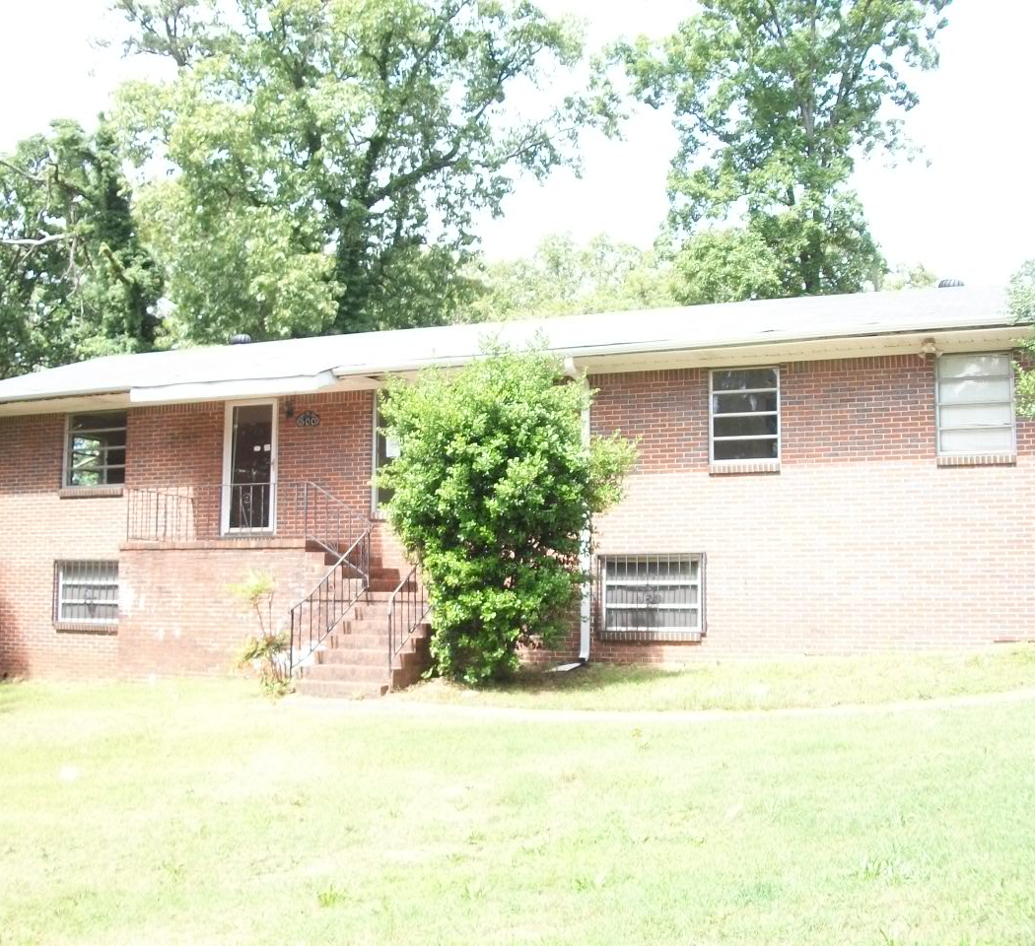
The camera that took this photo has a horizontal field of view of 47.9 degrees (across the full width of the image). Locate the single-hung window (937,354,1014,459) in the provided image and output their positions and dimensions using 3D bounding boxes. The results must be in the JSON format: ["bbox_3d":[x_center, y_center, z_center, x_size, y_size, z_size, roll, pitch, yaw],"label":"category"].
[{"bbox_3d":[5.544,-0.831,14.123,0.888,1.238,0.120,-2,-5,22],"label":"single-hung window"}]

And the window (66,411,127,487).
[{"bbox_3d":[-6.886,-0.368,19.043,1.275,1.255,0.120,-2,-5,22],"label":"window"}]

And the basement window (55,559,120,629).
[{"bbox_3d":[-6.872,1.946,18.738,1.430,1.056,0.190,-2,-5,22],"label":"basement window"}]

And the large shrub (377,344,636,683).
[{"bbox_3d":[-0.139,0.501,14.485,2.850,4.030,2.500,-2,-5,22],"label":"large shrub"}]

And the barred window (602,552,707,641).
[{"bbox_3d":[1.761,1.645,15.315,1.431,1.151,0.200,-2,-5,22],"label":"barred window"}]

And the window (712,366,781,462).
[{"bbox_3d":[2.958,-0.747,15.147,0.894,1.244,0.120,-2,-5,22],"label":"window"}]

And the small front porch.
[{"bbox_3d":[-3.353,1.440,15.714,5.350,2.740,3.150,-2,-5,22],"label":"small front porch"}]

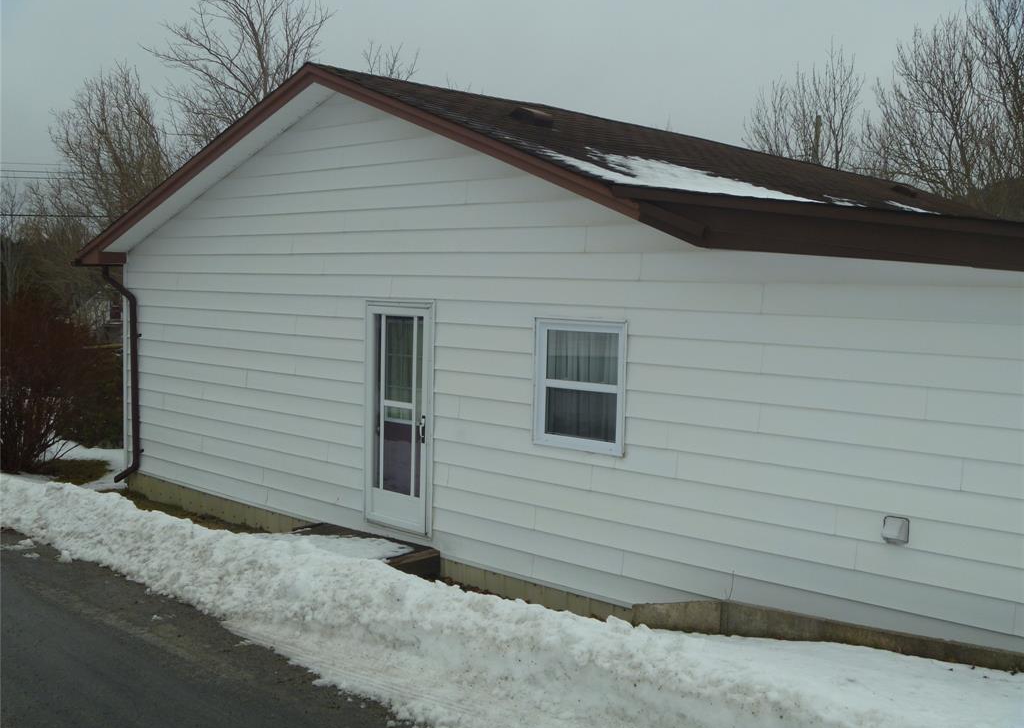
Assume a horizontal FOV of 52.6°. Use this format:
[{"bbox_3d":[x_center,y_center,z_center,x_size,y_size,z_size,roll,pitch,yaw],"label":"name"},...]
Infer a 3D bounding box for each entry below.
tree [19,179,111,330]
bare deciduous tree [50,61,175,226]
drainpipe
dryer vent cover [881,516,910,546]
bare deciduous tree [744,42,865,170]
[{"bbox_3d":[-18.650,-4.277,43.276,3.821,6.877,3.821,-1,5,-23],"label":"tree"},{"bbox_3d":[-13.989,-5.387,36.416,4.311,10.367,4.311,-1,5,-21],"label":"bare deciduous tree"},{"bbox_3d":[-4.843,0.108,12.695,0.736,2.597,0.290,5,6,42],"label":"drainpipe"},{"bbox_3d":[2.355,1.036,6.378,0.152,0.154,0.100,5,6,42],"label":"dryer vent cover"},{"bbox_3d":[9.501,-5.087,34.440,3.941,10.978,3.941,2,5,15],"label":"bare deciduous tree"}]

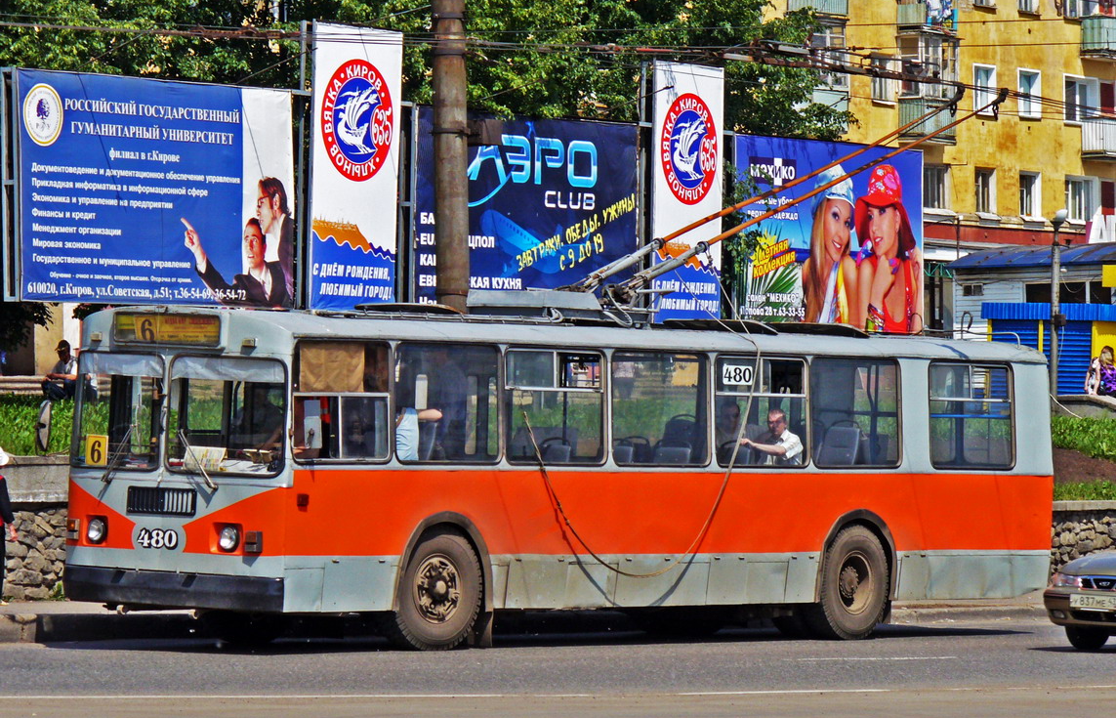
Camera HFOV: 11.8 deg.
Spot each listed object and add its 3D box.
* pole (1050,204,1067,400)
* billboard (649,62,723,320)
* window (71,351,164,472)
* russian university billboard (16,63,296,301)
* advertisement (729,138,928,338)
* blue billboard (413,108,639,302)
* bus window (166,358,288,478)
[{"bbox_3d":[8.148,-0.774,88.000,0.280,3.380,0.280,1,0,0],"label":"pole"},{"bbox_3d":[1.941,-2.532,83.056,0.200,4.005,2.184,0,0,31],"label":"billboard"},{"bbox_3d":[-3.752,0.446,45.967,0.080,0.960,1.110,9,-5,-44],"label":"window"},{"bbox_3d":[-5.437,-2.243,72.592,0.200,3.030,6.060,0,-1,33],"label":"russian university billboard"},{"bbox_3d":[4.309,-1.948,86.357,0.200,3.030,6.060,0,-1,33],"label":"advertisement"},{"bbox_3d":[-0.484,-2.077,79.599,0.200,3.030,6.060,0,-1,32],"label":"blue billboard"},{"bbox_3d":[-2.782,0.479,45.185,1.150,0.960,0.080,1,-5,34],"label":"bus window"}]

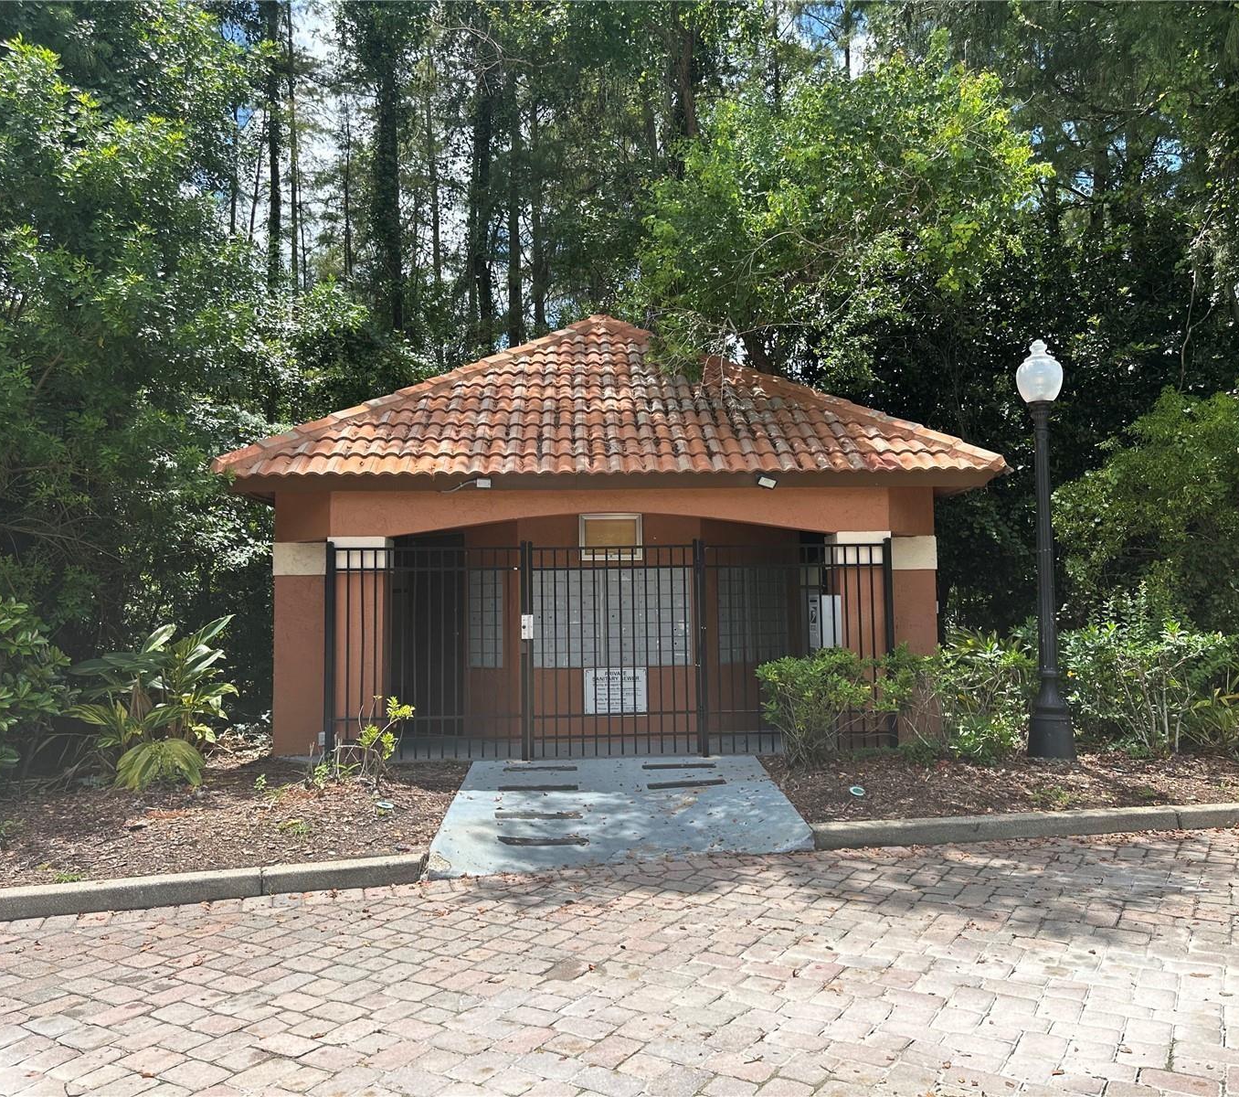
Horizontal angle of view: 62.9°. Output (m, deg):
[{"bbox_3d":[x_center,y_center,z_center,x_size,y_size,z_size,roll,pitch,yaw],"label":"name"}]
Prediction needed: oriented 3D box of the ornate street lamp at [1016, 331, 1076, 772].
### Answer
[{"bbox_3d":[3.773,-0.023,8.933,0.420,3.705,0.420,-1,-5,-3],"label":"ornate street lamp"}]

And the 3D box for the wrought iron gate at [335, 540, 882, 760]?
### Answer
[{"bbox_3d":[-0.061,0.880,9.022,5.086,1.912,0.120,-1,-5,-3],"label":"wrought iron gate"}]

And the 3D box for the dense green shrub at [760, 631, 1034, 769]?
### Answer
[{"bbox_3d":[2.389,1.307,8.681,2.382,1.114,1.000,-1,-5,-3],"label":"dense green shrub"}]

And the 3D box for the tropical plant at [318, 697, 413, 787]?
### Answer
[{"bbox_3d":[-2.035,1.545,8.120,0.778,0.732,0.600,-1,-5,-3],"label":"tropical plant"}]

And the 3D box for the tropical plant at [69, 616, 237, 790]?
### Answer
[{"bbox_3d":[-3.910,1.283,8.501,1.320,1.400,1.150,-1,-5,-3],"label":"tropical plant"}]

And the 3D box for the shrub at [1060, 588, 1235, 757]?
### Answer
[{"bbox_3d":[4.876,1.159,9.351,1.580,1.464,1.200,-1,-5,-3],"label":"shrub"}]

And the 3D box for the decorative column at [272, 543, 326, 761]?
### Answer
[{"bbox_3d":[-2.970,0.946,9.600,0.501,1.982,0.480,-1,-5,-3],"label":"decorative column"}]

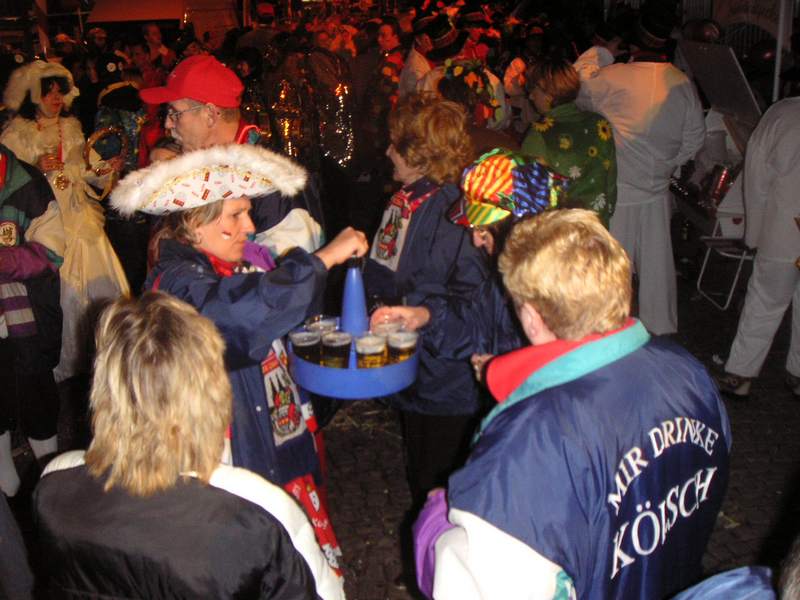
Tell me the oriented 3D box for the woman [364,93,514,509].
[{"bbox_3d":[0.110,0.228,2.786,0.460,1.690,0.500,0,19,0],"label":"woman"}]

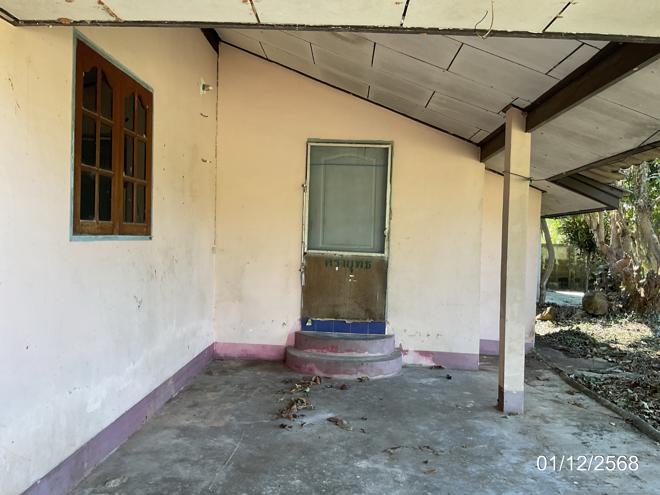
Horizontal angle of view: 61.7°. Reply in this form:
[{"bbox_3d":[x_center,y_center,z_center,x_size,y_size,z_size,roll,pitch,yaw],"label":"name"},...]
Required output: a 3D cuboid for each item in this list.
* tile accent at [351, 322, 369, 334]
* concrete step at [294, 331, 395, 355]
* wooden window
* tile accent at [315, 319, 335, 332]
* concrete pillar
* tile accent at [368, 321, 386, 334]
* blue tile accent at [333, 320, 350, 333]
[{"bbox_3d":[0.347,0.935,6.441,0.200,0.143,0.015,2,1,1],"label":"tile accent"},{"bbox_3d":[0.171,1.090,6.248,1.163,0.174,0.400,2,1,1],"label":"concrete step"},{"bbox_3d":[-1.390,-0.609,3.587,0.070,1.070,1.225,2,1,1],"label":"wooden window"},{"bbox_3d":[-0.055,0.919,6.450,0.200,0.143,0.015,2,1,1],"label":"tile accent"},{"bbox_3d":[1.639,0.106,4.863,0.168,2.660,0.168,2,1,1],"label":"concrete pillar"},{"bbox_3d":[0.547,0.939,6.436,0.200,0.143,0.015,2,1,1],"label":"tile accent"},{"bbox_3d":[0.143,0.926,6.445,0.200,0.143,0.015,2,1,1],"label":"blue tile accent"}]

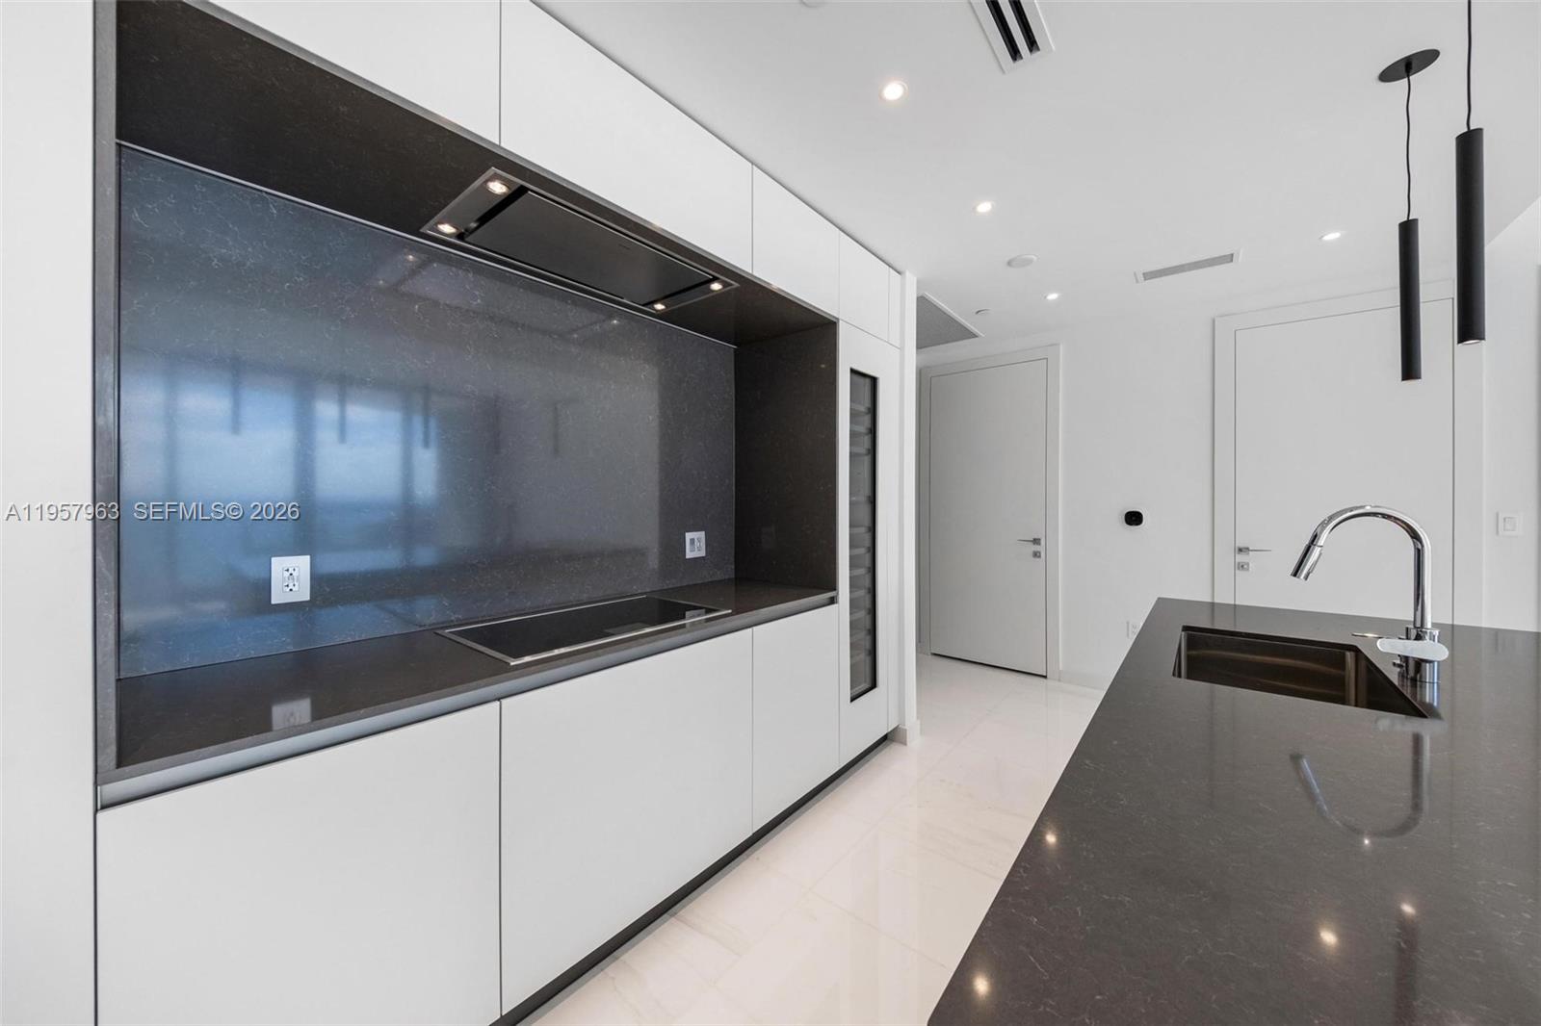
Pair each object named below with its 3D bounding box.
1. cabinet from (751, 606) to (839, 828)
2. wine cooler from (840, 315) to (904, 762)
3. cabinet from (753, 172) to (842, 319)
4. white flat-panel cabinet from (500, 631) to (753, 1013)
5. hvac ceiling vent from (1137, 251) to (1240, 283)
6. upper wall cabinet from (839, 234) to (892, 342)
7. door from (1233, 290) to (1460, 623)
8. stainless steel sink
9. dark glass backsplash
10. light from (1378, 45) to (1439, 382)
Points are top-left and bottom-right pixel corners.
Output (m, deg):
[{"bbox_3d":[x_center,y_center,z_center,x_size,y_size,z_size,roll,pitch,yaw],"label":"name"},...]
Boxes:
[{"bbox_3d":[-0.097,0.829,2.407,0.600,0.782,0.612,0,1,40],"label":"cabinet"},{"bbox_3d":[0.275,0.134,2.843,0.600,2.147,0.535,0,1,40],"label":"wine cooler"},{"bbox_3d":[-0.090,-1.140,2.400,0.580,0.423,0.611,0,1,40],"label":"cabinet"},{"bbox_3d":[-0.596,0.843,1.821,0.600,0.782,0.927,0,1,40],"label":"white flat-panel cabinet"},{"bbox_3d":[2.302,-1.360,2.844,0.439,0.025,0.185,0,1,40],"label":"hvac ceiling vent"},{"bbox_3d":[0.270,-1.150,2.821,0.580,0.418,0.495,0,1,40],"label":"upper wall cabinet"},{"bbox_3d":[3.236,0.073,2.949,0.837,2.392,0.050,0,1,40],"label":"door"},{"bbox_3d":[1.352,0.518,1.379,0.410,0.225,0.678,0,1,40],"label":"stainless steel sink"},{"bbox_3d":[-0.880,-0.263,2.053,0.025,1.288,2.116,0,1,40],"label":"dark glass backsplash"},{"bbox_3d":[1.905,-0.865,1.531,0.126,0.940,0.126,0,1,40],"label":"light"}]

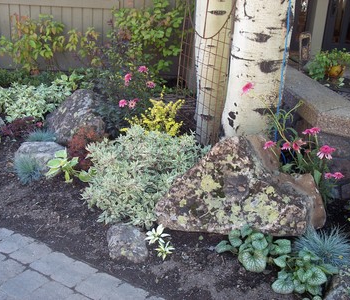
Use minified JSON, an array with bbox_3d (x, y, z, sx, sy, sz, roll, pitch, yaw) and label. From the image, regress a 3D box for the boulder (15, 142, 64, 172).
[{"bbox_3d":[-1.001,0.051,3.360,0.370,0.165,0.280,-2,18,-17],"label":"boulder"}]

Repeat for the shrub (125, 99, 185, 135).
[{"bbox_3d":[-0.154,-0.139,3.477,0.440,0.480,0.420,2,20,0],"label":"shrub"}]

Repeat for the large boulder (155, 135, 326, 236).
[{"bbox_3d":[0.388,0.170,2.655,0.970,0.500,0.520,2,20,0],"label":"large boulder"}]

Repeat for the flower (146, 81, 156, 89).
[{"bbox_3d":[-0.231,-0.618,4.250,0.094,0.062,0.094,2,18,-3],"label":"flower"}]

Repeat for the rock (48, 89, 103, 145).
[{"bbox_3d":[-0.882,-0.309,4.020,0.530,0.430,0.480,-1,18,-12],"label":"rock"}]

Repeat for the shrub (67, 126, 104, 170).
[{"bbox_3d":[-0.655,-0.001,3.299,0.270,0.300,0.280,2,20,0],"label":"shrub"}]

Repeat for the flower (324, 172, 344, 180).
[{"bbox_3d":[0.948,0.159,2.696,0.120,0.047,0.085,2,20,0],"label":"flower"}]

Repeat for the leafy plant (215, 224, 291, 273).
[{"bbox_3d":[0.386,0.467,2.283,0.370,0.190,0.310,2,20,0],"label":"leafy plant"}]

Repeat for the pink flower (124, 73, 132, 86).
[{"bbox_3d":[-0.448,-0.665,4.250,0.078,0.115,0.080,1,18,-6],"label":"pink flower"}]

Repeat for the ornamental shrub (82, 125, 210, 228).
[{"bbox_3d":[-0.176,0.132,2.830,0.800,0.420,0.660,2,20,0],"label":"ornamental shrub"}]

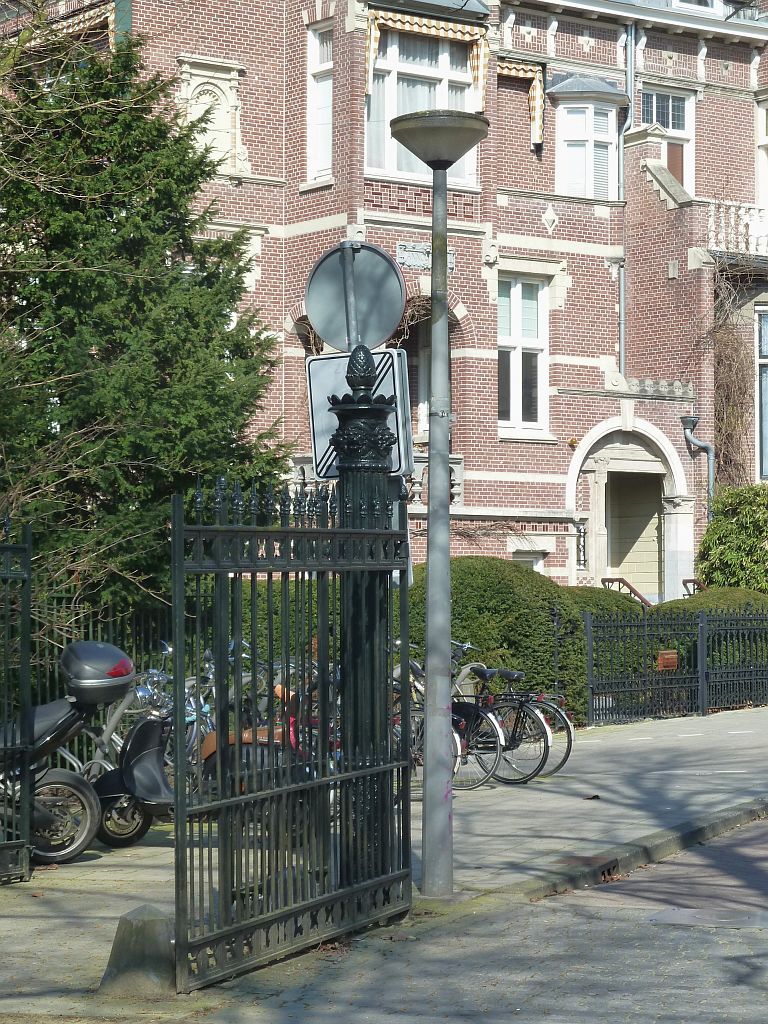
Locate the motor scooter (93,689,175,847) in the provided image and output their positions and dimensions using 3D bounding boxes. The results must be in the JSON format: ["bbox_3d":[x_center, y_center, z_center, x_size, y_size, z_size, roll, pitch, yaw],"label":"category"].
[{"bbox_3d":[-1.194,1.733,18.368,1.750,1.200,0.680,-1,-2,20],"label":"motor scooter"}]

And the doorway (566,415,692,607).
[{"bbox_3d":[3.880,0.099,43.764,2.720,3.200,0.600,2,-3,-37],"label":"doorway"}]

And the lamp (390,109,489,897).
[{"bbox_3d":[0.299,-0.060,14.799,0.540,4.330,0.540,0,-2,0],"label":"lamp"}]

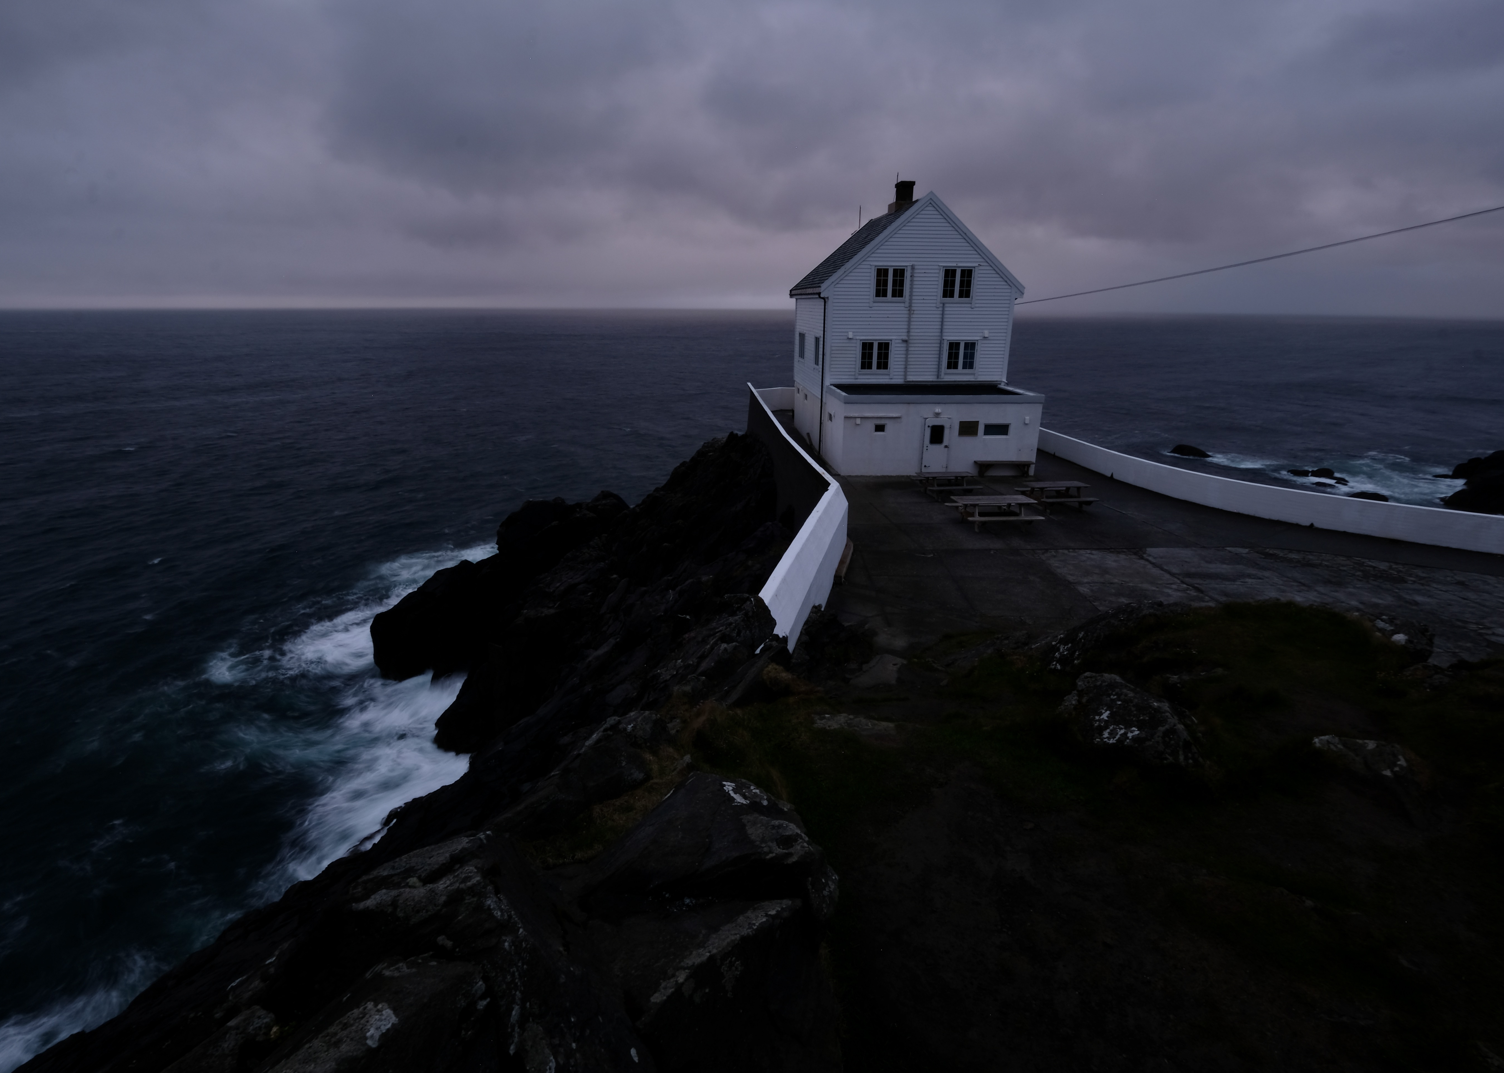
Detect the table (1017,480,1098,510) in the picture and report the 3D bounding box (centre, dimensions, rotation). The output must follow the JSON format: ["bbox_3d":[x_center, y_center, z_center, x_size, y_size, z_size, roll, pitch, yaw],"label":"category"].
[{"bbox_3d":[9.848,-1.321,21.753,1.980,0.720,1.620,-1,19,-5],"label":"table"}]

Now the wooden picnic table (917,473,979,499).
[{"bbox_3d":[6.669,-1.805,23.117,1.980,0.720,1.620,-2,19,-6],"label":"wooden picnic table"}]

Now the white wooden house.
[{"bbox_3d":[6.797,-9.645,29.829,8.520,11.280,12.300,-1,19,-5],"label":"white wooden house"}]

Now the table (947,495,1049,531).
[{"bbox_3d":[7.165,-0.732,19.951,2.340,0.720,1.650,-1,19,-3],"label":"table"}]

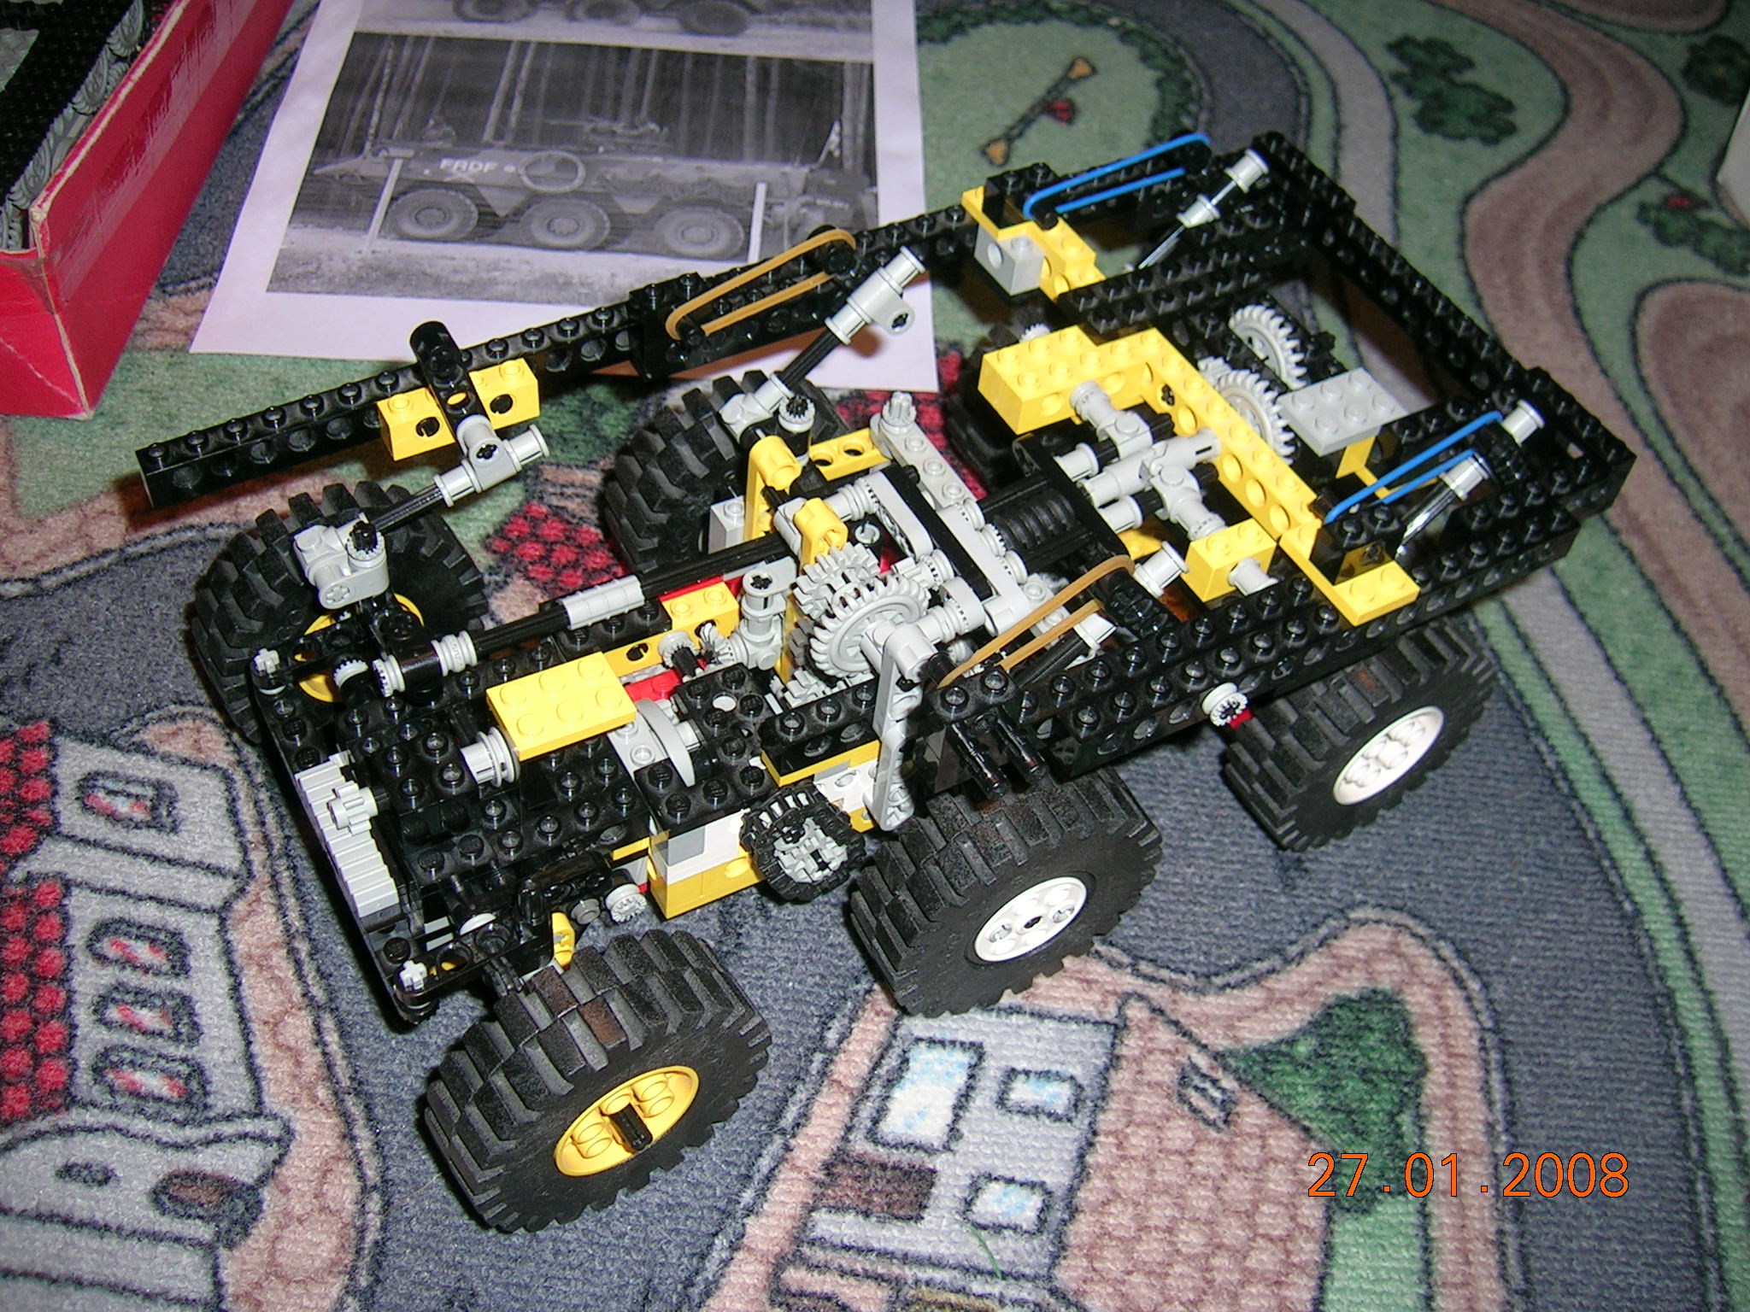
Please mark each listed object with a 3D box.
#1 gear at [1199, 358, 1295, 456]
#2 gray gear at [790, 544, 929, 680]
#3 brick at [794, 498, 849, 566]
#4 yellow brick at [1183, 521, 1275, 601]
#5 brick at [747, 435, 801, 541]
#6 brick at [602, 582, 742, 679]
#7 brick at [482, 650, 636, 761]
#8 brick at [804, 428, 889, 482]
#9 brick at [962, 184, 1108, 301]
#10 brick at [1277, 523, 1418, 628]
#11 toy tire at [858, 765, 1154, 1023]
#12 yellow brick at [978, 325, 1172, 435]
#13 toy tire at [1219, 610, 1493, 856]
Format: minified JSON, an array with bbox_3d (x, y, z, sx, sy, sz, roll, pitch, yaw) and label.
[{"bbox_3d":[0.080,-0.051,0.381,0.008,0.026,0.033,-21,56,-22],"label":"gear"},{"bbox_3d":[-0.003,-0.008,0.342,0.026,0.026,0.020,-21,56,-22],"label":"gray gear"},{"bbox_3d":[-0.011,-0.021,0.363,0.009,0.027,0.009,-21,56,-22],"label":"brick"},{"bbox_3d":[0.071,-0.019,0.353,0.016,0.011,0.008,-21,56,-22],"label":"yellow brick"},{"bbox_3d":[-0.022,-0.034,0.377,0.007,0.032,0.009,-21,56,-22],"label":"brick"},{"bbox_3d":[-0.046,-0.006,0.387,0.032,0.011,0.008,-20,55,-23],"label":"brick"},{"bbox_3d":[-0.061,0.009,0.342,0.024,0.005,0.016,-19,57,-25],"label":"brick"},{"bbox_3d":[-0.007,-0.045,0.398,0.026,0.004,0.008,-21,56,-22],"label":"brick"},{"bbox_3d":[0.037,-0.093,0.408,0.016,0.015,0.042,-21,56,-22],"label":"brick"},{"bbox_3d":[0.093,-0.018,0.348,0.016,0.005,0.024,-21,56,-22],"label":"brick"},{"bbox_3d":[0.028,0.048,0.369,0.061,0.061,0.022,-21,56,-22],"label":"toy tire"},{"bbox_3d":[0.044,-0.063,0.385,0.039,0.011,0.016,-21,56,-22],"label":"yellow brick"},{"bbox_3d":[0.111,0.016,0.406,0.061,0.061,0.022,-21,56,-22],"label":"toy tire"}]

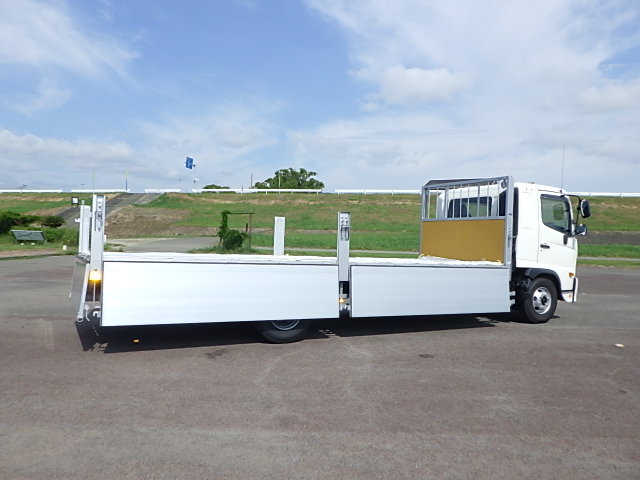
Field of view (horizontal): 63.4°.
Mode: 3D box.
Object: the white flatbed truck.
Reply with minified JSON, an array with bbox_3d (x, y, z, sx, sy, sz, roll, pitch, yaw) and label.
[{"bbox_3d":[0.659,0.130,9.019,8.914,2.623,2.512,1,0,-28],"label":"white flatbed truck"}]

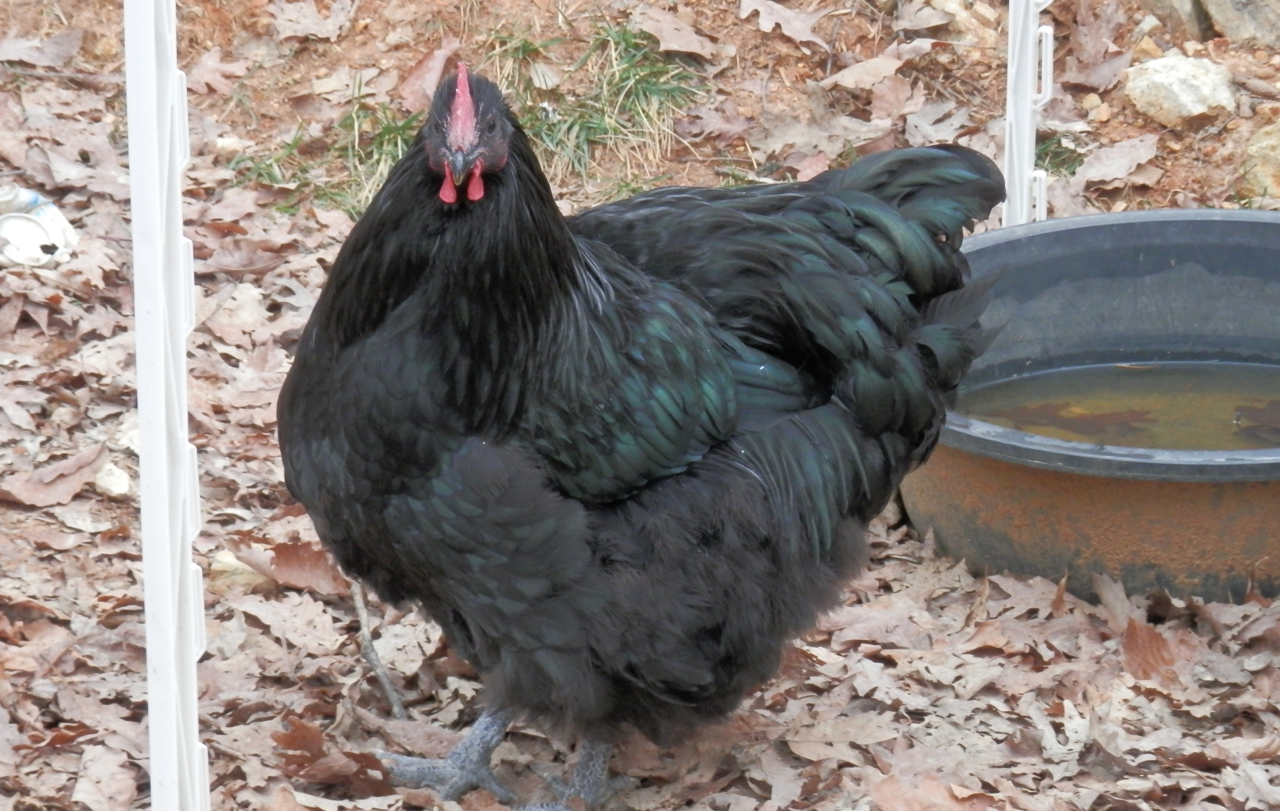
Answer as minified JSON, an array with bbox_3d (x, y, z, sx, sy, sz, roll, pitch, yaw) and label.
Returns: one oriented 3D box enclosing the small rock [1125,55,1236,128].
[{"bbox_3d":[0.410,-0.238,5.189,0.087,0.043,0.052,0,21,0],"label":"small rock"}]

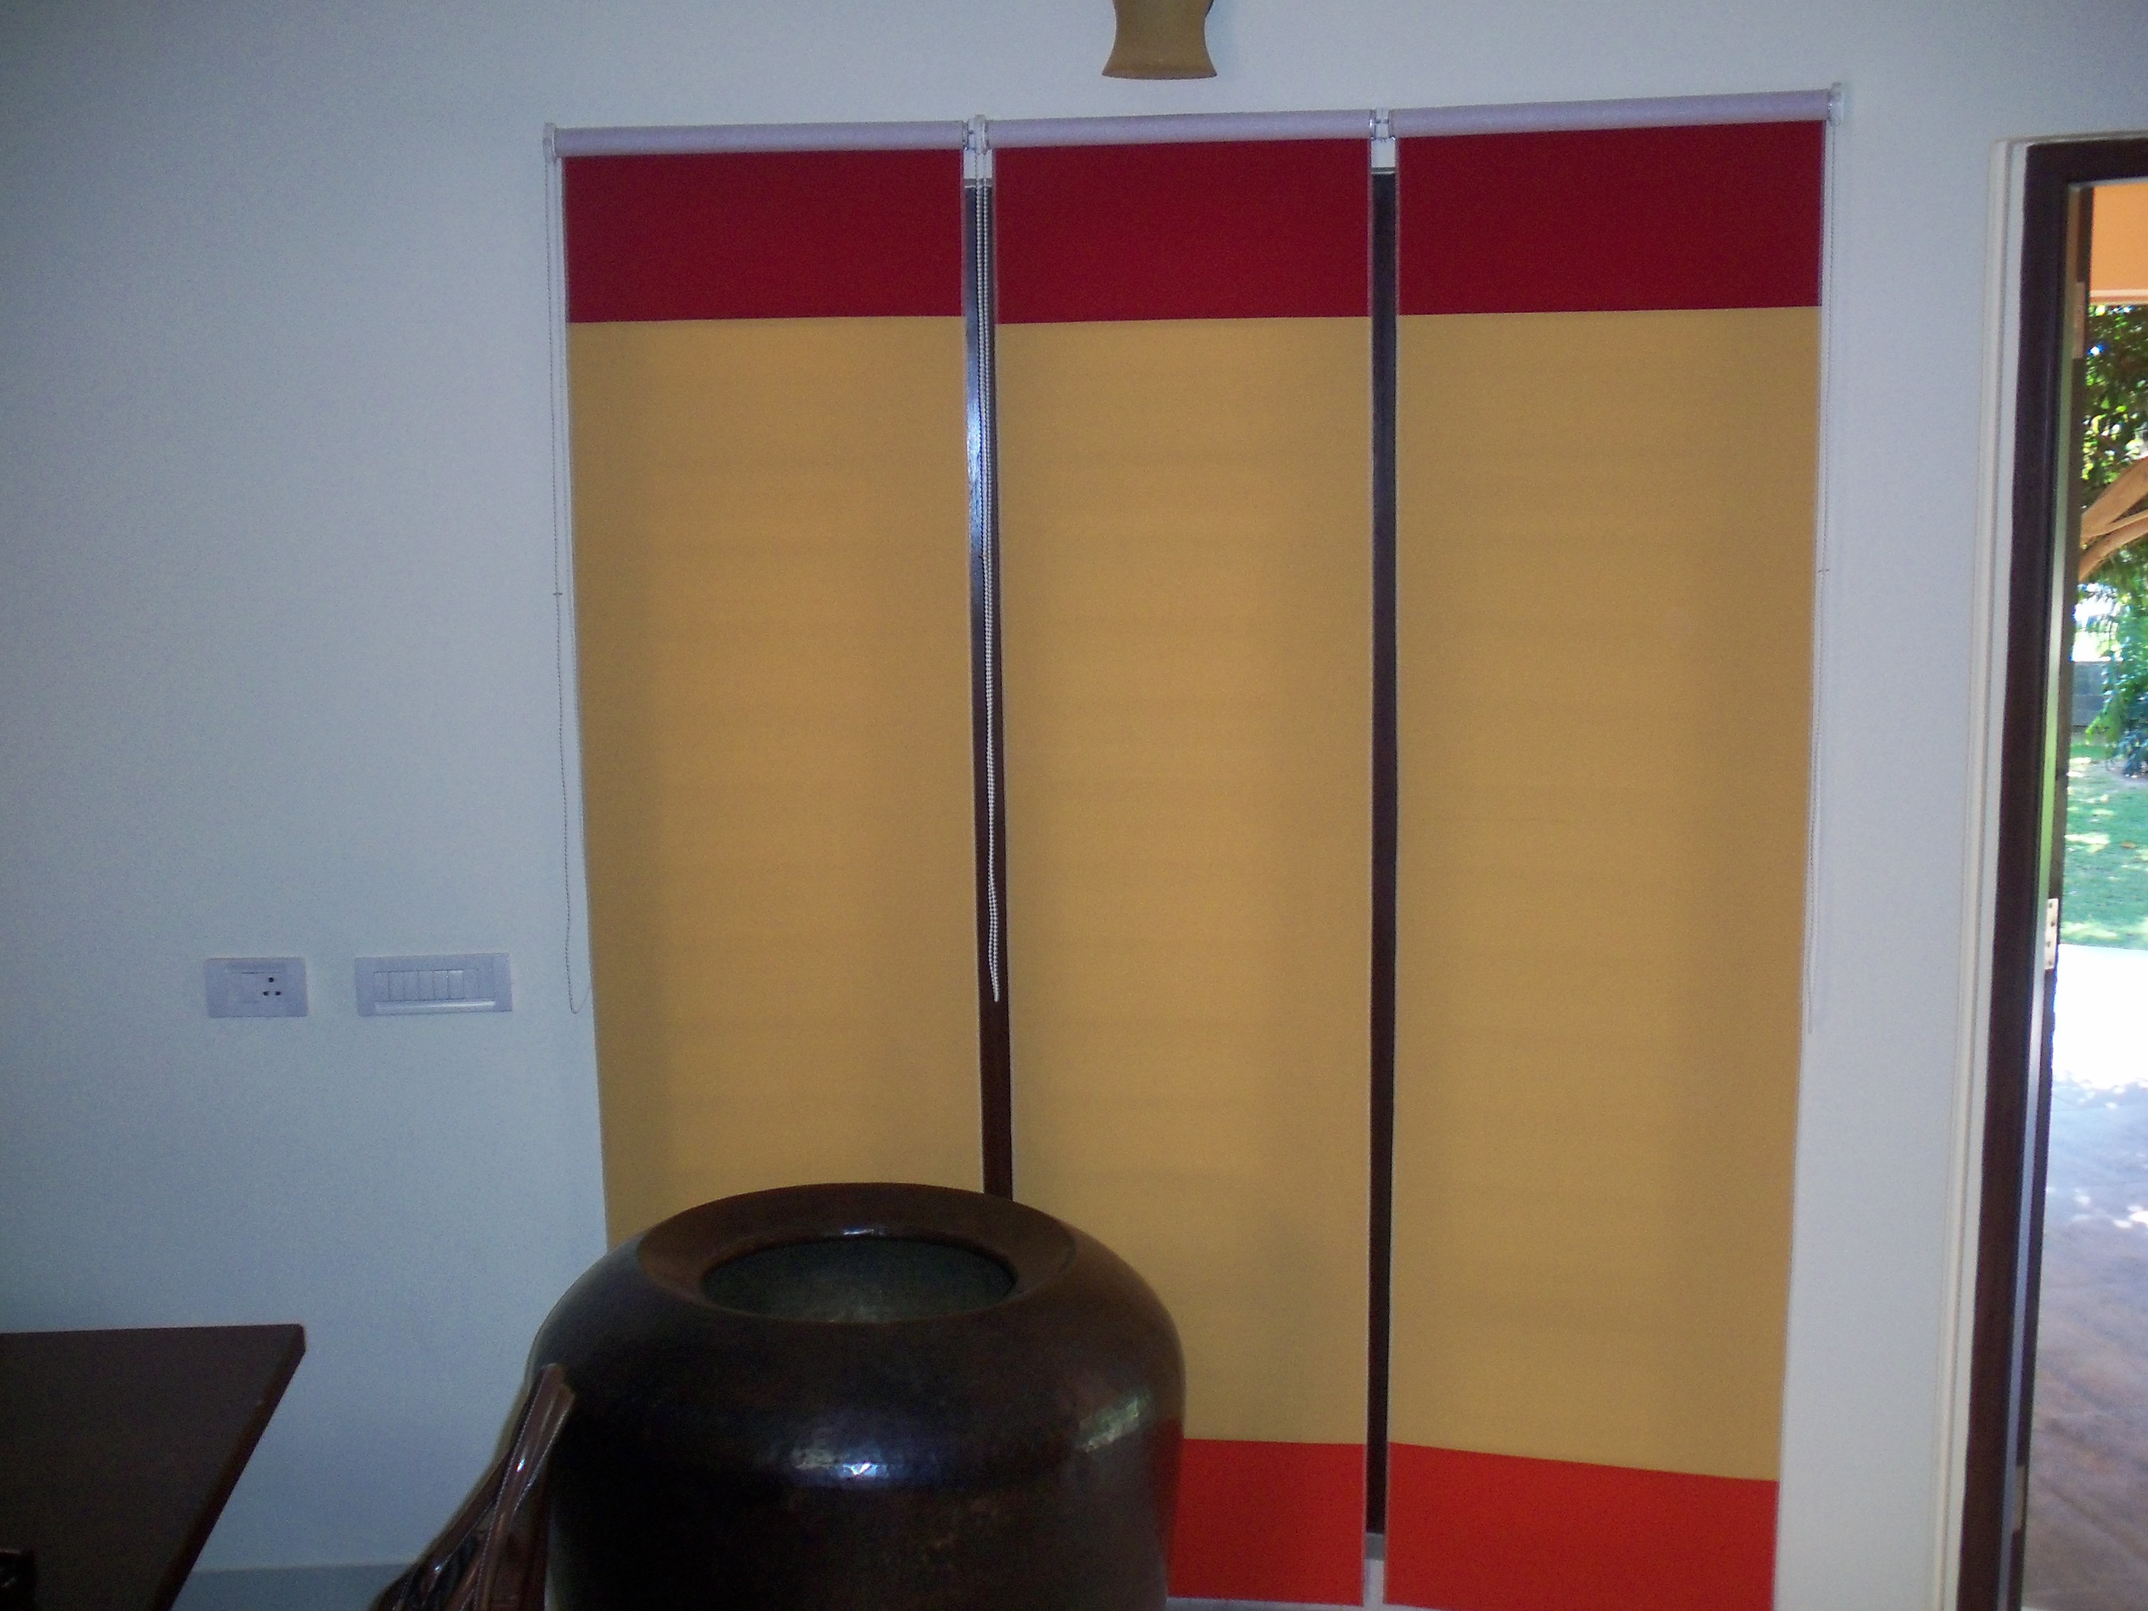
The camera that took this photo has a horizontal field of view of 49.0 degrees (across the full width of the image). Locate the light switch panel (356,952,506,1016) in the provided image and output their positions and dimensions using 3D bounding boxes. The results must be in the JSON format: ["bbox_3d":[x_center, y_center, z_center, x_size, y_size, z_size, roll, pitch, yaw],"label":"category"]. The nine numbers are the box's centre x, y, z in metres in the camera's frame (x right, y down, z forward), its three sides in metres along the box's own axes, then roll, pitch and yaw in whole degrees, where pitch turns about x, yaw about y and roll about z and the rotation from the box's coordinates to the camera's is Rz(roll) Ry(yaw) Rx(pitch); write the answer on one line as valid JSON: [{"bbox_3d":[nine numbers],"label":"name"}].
[{"bbox_3d":[-0.964,0.271,3.546,0.234,0.091,0.014,-1,8,0],"label":"light switch panel"}]

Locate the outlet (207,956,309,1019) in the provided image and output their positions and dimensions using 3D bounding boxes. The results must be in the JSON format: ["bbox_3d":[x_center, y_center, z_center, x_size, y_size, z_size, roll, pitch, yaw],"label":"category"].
[{"bbox_3d":[-1.230,0.275,3.544,0.153,0.092,0.014,-1,8,0],"label":"outlet"}]

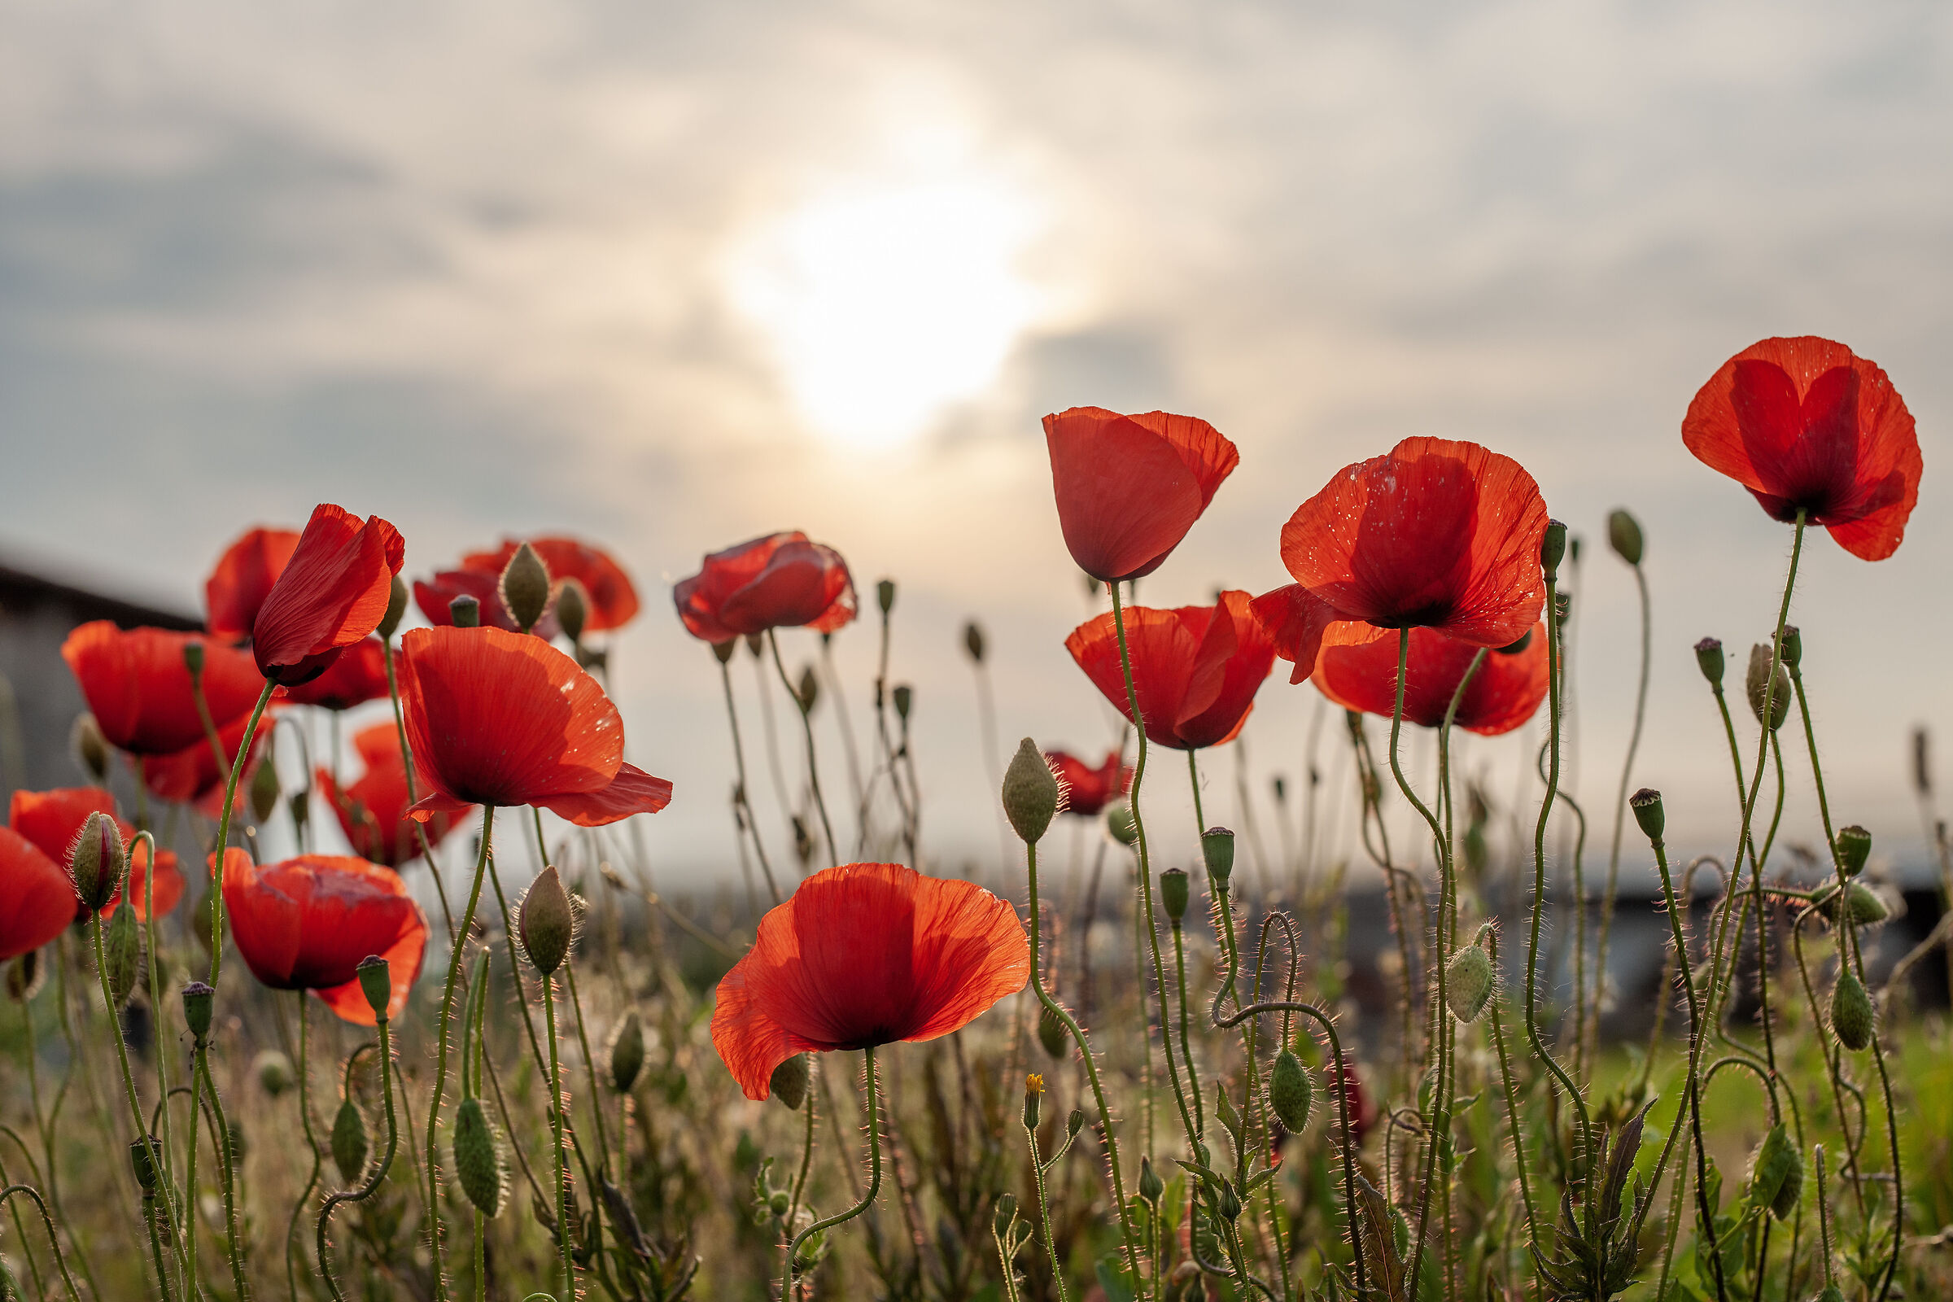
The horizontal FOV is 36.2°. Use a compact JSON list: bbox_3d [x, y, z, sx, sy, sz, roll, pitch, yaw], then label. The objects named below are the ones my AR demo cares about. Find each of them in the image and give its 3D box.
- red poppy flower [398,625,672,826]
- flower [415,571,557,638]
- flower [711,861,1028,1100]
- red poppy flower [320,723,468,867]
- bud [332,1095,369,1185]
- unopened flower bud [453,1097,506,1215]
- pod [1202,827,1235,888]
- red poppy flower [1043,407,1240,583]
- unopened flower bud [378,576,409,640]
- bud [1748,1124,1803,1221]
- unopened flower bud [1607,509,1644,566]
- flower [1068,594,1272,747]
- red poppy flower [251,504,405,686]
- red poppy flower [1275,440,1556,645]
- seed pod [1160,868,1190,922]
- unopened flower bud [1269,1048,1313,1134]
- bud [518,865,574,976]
[{"bbox_3d":[-0.098,0.017,0.663,0.060,0.043,0.053,0,-6,0],"label":"red poppy flower"},{"bbox_3d":[-0.178,-0.014,1.080,0.055,0.033,0.052,1,-5,-9],"label":"flower"},{"bbox_3d":[-0.026,0.080,0.720,0.075,0.056,0.068,0,-5,0],"label":"flower"},{"bbox_3d":[-0.197,0.049,1.010,0.051,0.049,0.049,0,-5,0],"label":"red poppy flower"},{"bbox_3d":[-0.164,0.128,0.780,0.010,0.024,0.010,2,-3,0],"label":"bud"},{"bbox_3d":[-0.121,0.124,0.730,0.011,0.029,0.011,-9,-5,-9],"label":"unopened flower bud"},{"bbox_3d":[0.053,0.045,0.650,0.007,0.014,0.007,-3,-6,0],"label":"pod"},{"bbox_3d":[0.043,-0.041,0.780,0.049,0.045,0.047,9,-3,0],"label":"red poppy flower"},{"bbox_3d":[-0.163,-0.013,0.830,0.009,0.019,0.009,7,-5,-11],"label":"unopened flower bud"},{"bbox_3d":[0.209,0.137,0.780,0.012,0.025,0.012,2,-5,15],"label":"bud"},{"bbox_3d":[0.176,-0.030,0.806,0.008,0.016,0.008,-16,-6,0],"label":"unopened flower bud"},{"bbox_3d":[0.054,0.005,0.830,0.058,0.043,0.055,-5,-3,0],"label":"flower"},{"bbox_3d":[-0.142,-0.012,0.656,0.025,0.041,0.034,26,-5,0],"label":"red poppy flower"},{"bbox_3d":[0.113,-0.028,0.770,0.070,0.054,0.063,0,-5,8],"label":"red poppy flower"},{"bbox_3d":[0.049,0.061,0.740,0.007,0.014,0.007,-1,-5,0],"label":"seed pod"},{"bbox_3d":[0.069,0.096,0.650,0.009,0.019,0.009,-6,-6,0],"label":"unopened flower bud"},{"bbox_3d":[-0.102,0.064,0.710,0.013,0.026,0.012,3,-5,0],"label":"bud"}]

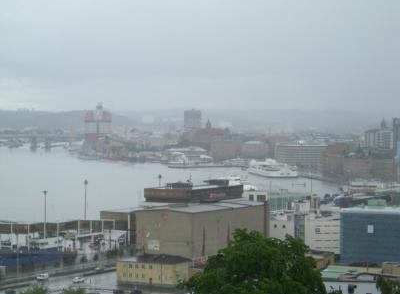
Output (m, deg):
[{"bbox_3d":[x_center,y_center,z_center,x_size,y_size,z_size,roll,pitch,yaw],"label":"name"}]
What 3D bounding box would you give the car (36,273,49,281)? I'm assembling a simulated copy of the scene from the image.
[{"bbox_3d":[-57.198,47.572,480.230,1.850,1.650,4.600,1,2,34],"label":"car"}]

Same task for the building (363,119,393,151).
[{"bbox_3d":[195.381,-11.569,1450.121,30.000,34.000,24.000,0,1,10],"label":"building"}]

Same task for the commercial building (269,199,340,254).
[{"bbox_3d":[46.804,35.580,590.982,26.000,20.500,27.000,0,1,20],"label":"commercial building"}]

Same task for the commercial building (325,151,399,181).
[{"bbox_3d":[153.167,16.956,1265.732,64.000,26.500,25.000,1,2,30],"label":"commercial building"}]

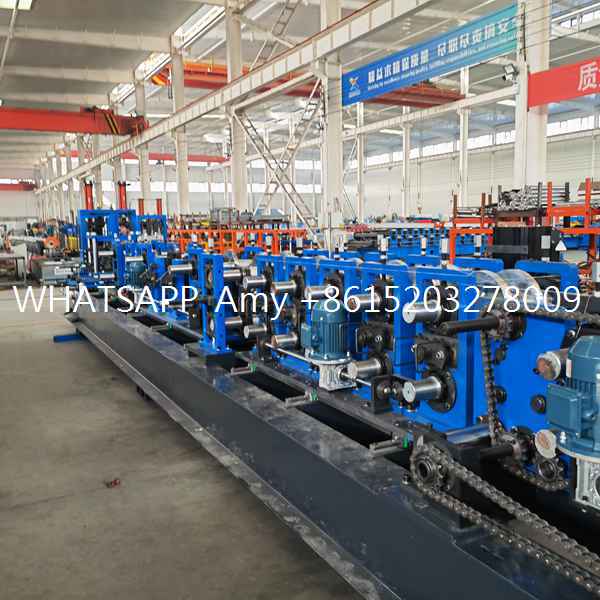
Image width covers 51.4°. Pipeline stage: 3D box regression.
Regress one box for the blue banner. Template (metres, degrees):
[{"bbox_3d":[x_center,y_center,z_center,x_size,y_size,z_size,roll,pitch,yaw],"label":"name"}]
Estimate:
[{"bbox_3d":[3.150,-6.221,16.352,0.040,0.968,7.684,-5,8,-28],"label":"blue banner"}]

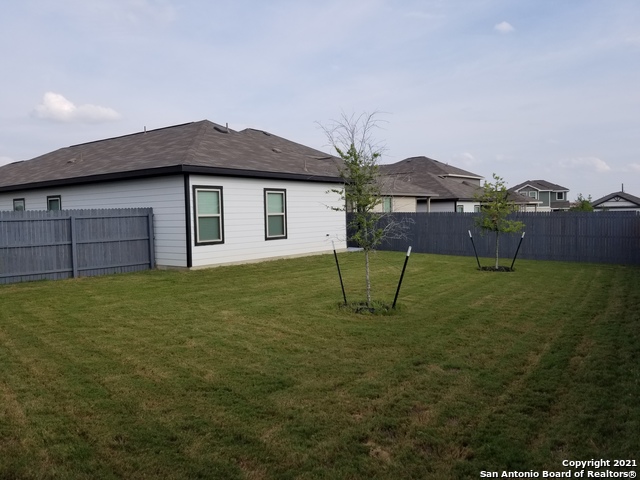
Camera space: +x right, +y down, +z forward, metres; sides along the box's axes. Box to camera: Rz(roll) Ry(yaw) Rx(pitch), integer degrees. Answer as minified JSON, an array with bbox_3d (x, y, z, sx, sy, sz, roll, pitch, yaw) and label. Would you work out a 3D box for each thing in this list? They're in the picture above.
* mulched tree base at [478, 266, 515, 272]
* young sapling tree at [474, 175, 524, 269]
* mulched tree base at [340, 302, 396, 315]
[{"bbox_3d":[5.595,0.880,15.194,1.130,0.100,1.130,-1,3,0],"label":"mulched tree base"},{"bbox_3d":[5.599,-0.566,15.161,1.550,3.030,1.500,-1,3,0],"label":"young sapling tree"},{"bbox_3d":[0.887,1.182,8.803,1.060,0.110,1.030,-1,3,0],"label":"mulched tree base"}]

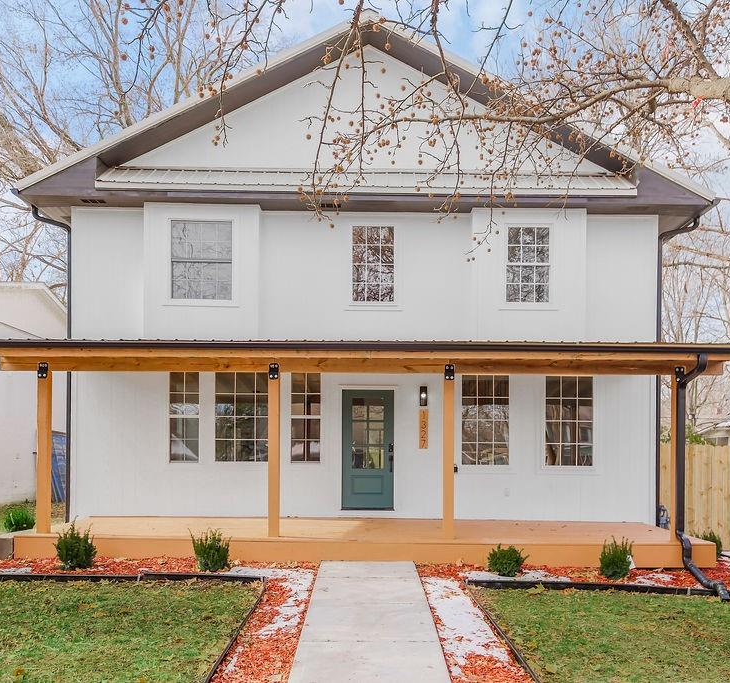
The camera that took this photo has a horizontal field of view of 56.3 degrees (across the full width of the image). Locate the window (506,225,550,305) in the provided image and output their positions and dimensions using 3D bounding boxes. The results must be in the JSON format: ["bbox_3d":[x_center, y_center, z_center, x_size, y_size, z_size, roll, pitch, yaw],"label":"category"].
[{"bbox_3d":[2.663,-1.256,11.170,0.728,1.252,0.100,0,-1,0],"label":"window"}]

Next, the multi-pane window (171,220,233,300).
[{"bbox_3d":[-2.659,-1.325,11.170,1.014,1.309,0.100,0,-1,0],"label":"multi-pane window"}]

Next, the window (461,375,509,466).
[{"bbox_3d":[2.012,1.319,11.400,0.802,1.536,0.100,0,-1,0],"label":"window"}]

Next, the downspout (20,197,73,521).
[{"bbox_3d":[-5.277,0.367,11.400,0.718,5.427,0.110,0,-1,0],"label":"downspout"}]

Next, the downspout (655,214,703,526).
[{"bbox_3d":[5.235,0.501,11.400,0.751,5.243,0.110,0,-1,0],"label":"downspout"}]

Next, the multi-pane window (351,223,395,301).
[{"bbox_3d":[0.142,-1.298,11.400,0.735,1.311,0.100,0,-1,0],"label":"multi-pane window"}]

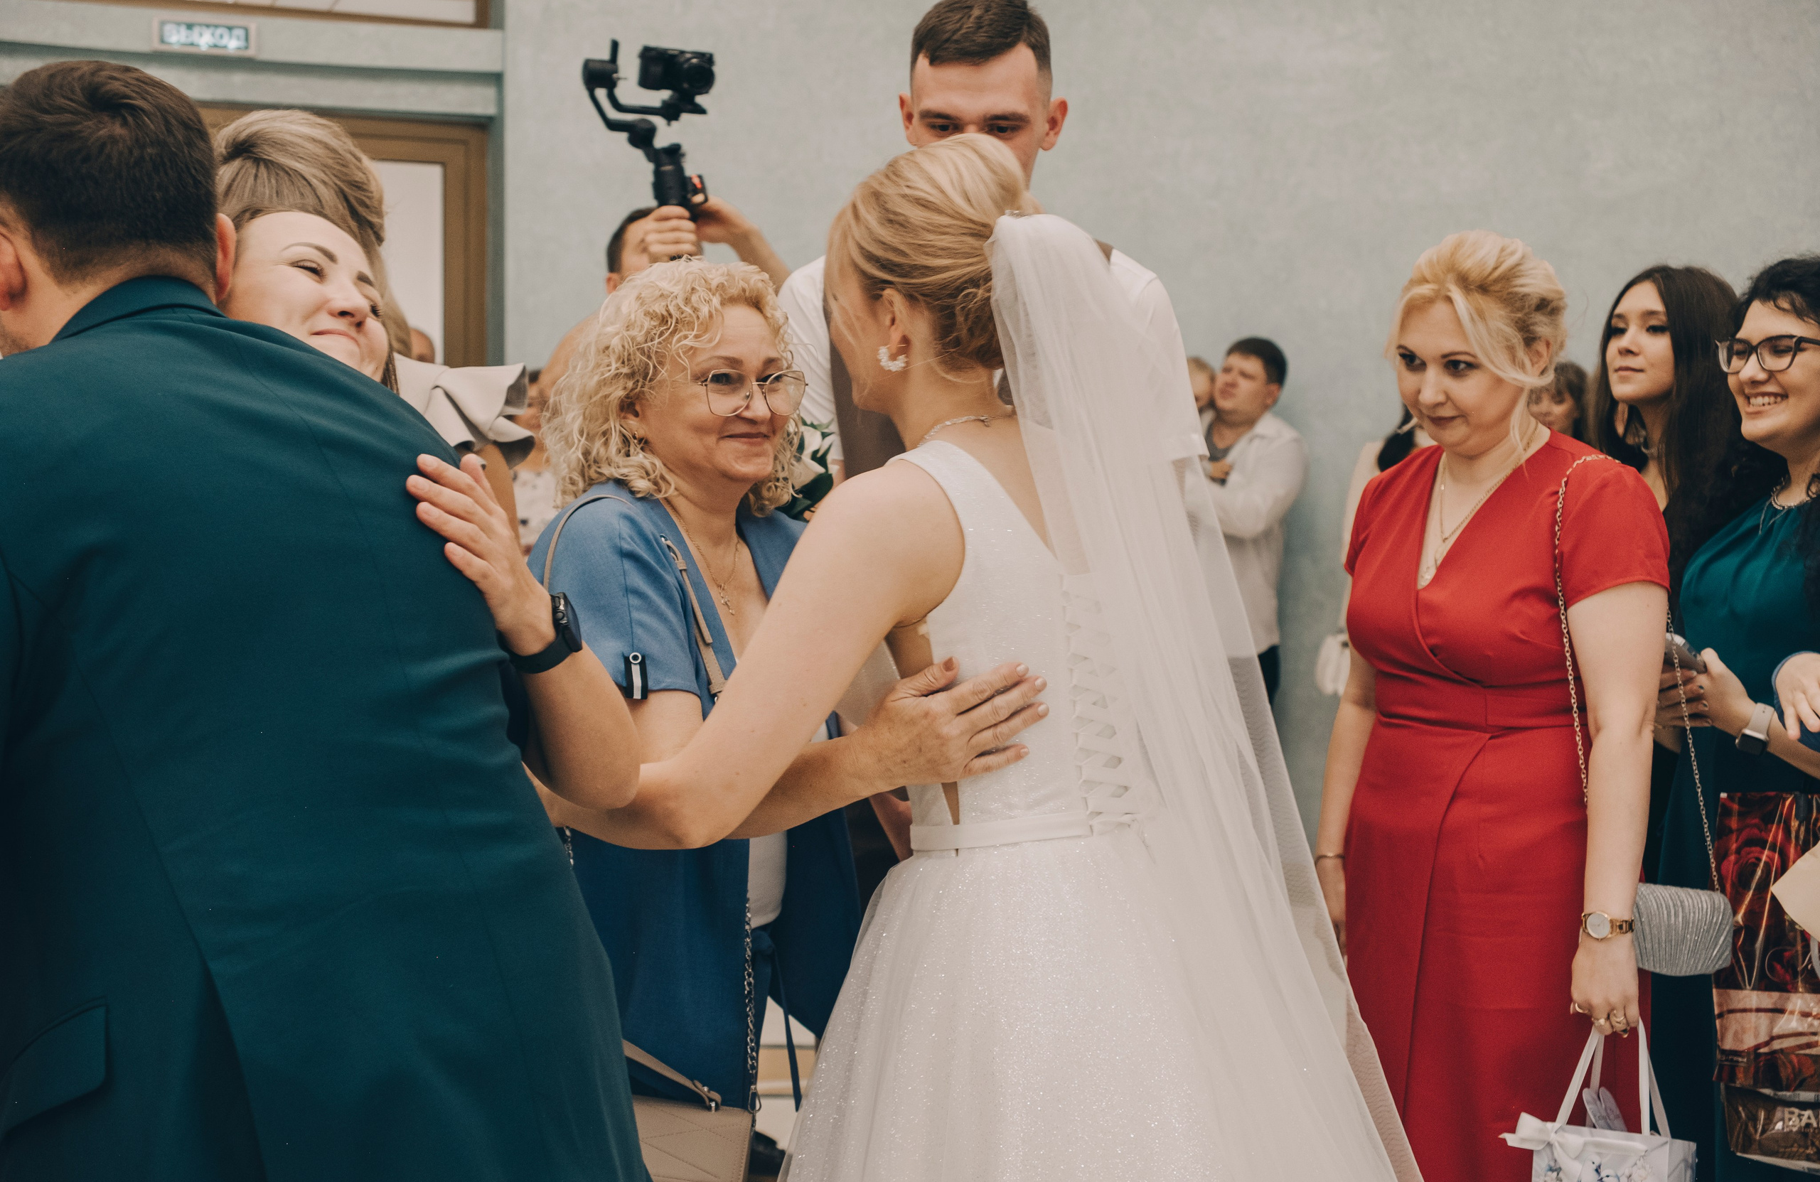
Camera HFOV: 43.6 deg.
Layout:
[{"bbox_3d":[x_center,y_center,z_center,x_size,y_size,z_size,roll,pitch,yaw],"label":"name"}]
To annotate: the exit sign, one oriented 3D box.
[{"bbox_3d":[-2.100,-1.650,6.780,0.305,0.103,0.030,-1,3,-21],"label":"exit sign"}]

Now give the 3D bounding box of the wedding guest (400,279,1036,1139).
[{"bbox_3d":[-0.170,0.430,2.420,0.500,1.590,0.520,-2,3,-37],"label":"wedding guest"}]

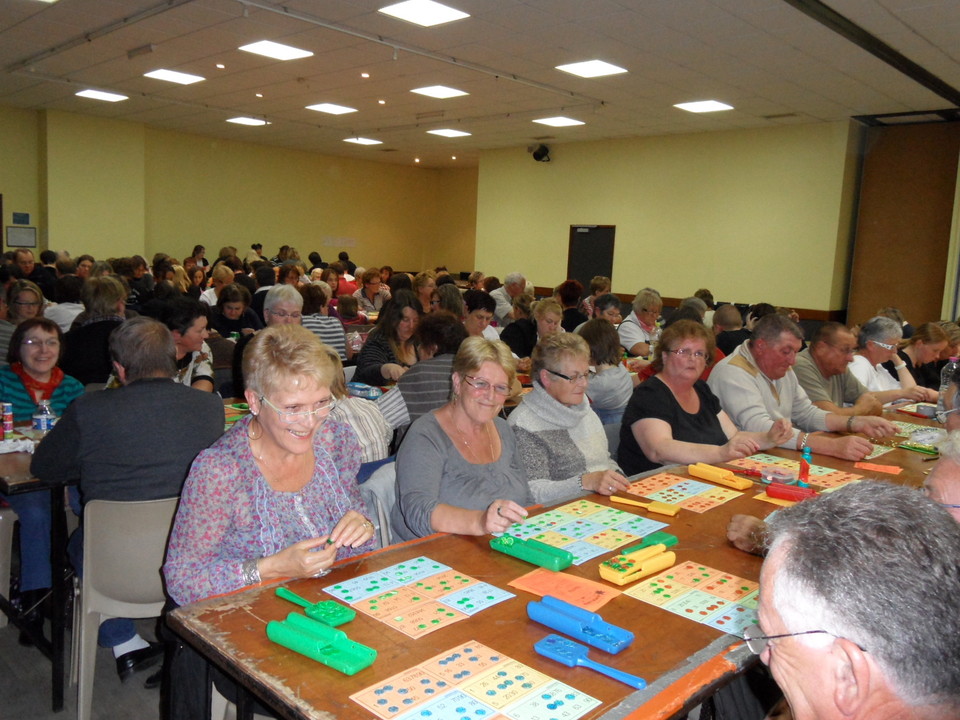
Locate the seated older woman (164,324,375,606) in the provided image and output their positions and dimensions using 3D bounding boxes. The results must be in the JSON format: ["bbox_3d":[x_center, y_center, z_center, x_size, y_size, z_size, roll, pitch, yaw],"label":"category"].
[{"bbox_3d":[-0.515,0.573,1.859,0.540,1.330,0.680,-4,11,-43],"label":"seated older woman"}]

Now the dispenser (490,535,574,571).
[{"bbox_3d":[0.126,0.467,1.911,0.198,0.033,0.073,9,10,39],"label":"dispenser"}]

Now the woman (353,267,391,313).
[{"bbox_3d":[-1.312,-0.411,8.906,0.520,1.290,0.700,-4,10,-40],"label":"woman"}]

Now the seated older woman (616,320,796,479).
[{"bbox_3d":[0.757,0.492,3.086,0.580,1.290,0.720,-4,10,-42],"label":"seated older woman"}]

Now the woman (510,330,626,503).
[{"bbox_3d":[0.313,0.523,2.601,0.760,1.210,0.500,9,10,40],"label":"woman"}]

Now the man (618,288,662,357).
[{"bbox_3d":[1.190,0.097,6.029,0.540,1.320,0.720,-5,11,-44],"label":"man"}]

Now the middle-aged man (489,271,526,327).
[{"bbox_3d":[0.289,-0.240,8.065,0.750,1.330,0.520,10,11,43],"label":"middle-aged man"}]

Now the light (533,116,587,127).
[{"bbox_3d":[1.203,-3.618,11.745,0.600,0.080,0.600,-5,11,-45],"label":"light"}]

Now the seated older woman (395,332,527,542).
[{"bbox_3d":[-0.034,0.550,2.213,0.500,1.225,0.760,-3,10,-39],"label":"seated older woman"}]

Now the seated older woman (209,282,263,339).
[{"bbox_3d":[-1.885,0.011,5.907,0.520,1.203,0.750,-3,10,-38],"label":"seated older woman"}]

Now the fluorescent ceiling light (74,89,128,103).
[{"bbox_3d":[-5.620,-3.938,11.564,0.600,0.060,0.600,10,11,43],"label":"fluorescent ceiling light"}]

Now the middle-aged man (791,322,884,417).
[{"bbox_3d":[1.758,0.420,4.064,0.750,1.270,0.540,10,11,43],"label":"middle-aged man"}]

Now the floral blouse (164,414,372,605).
[{"bbox_3d":[-0.496,0.382,1.801,0.480,0.550,0.380,-4,10,-40],"label":"floral blouse"}]

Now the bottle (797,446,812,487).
[{"bbox_3d":[1.117,0.364,2.658,0.042,0.135,0.042,-5,11,-44],"label":"bottle"}]

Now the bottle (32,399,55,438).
[{"bbox_3d":[-1.369,0.215,2.438,0.069,0.200,0.069,-5,11,-45],"label":"bottle"}]

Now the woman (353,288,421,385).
[{"bbox_3d":[-0.521,0.225,4.556,0.540,1.290,0.750,-4,11,-42],"label":"woman"}]

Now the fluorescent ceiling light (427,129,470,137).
[{"bbox_3d":[-0.518,-3.915,13.351,0.600,0.050,0.600,-4,11,-43],"label":"fluorescent ceiling light"}]

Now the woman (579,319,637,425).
[{"bbox_3d":[0.572,0.379,3.866,0.480,1.188,0.750,-4,10,-42],"label":"woman"}]

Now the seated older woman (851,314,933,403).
[{"bbox_3d":[2.141,0.382,4.274,0.500,1.225,0.780,-5,11,-45],"label":"seated older woman"}]

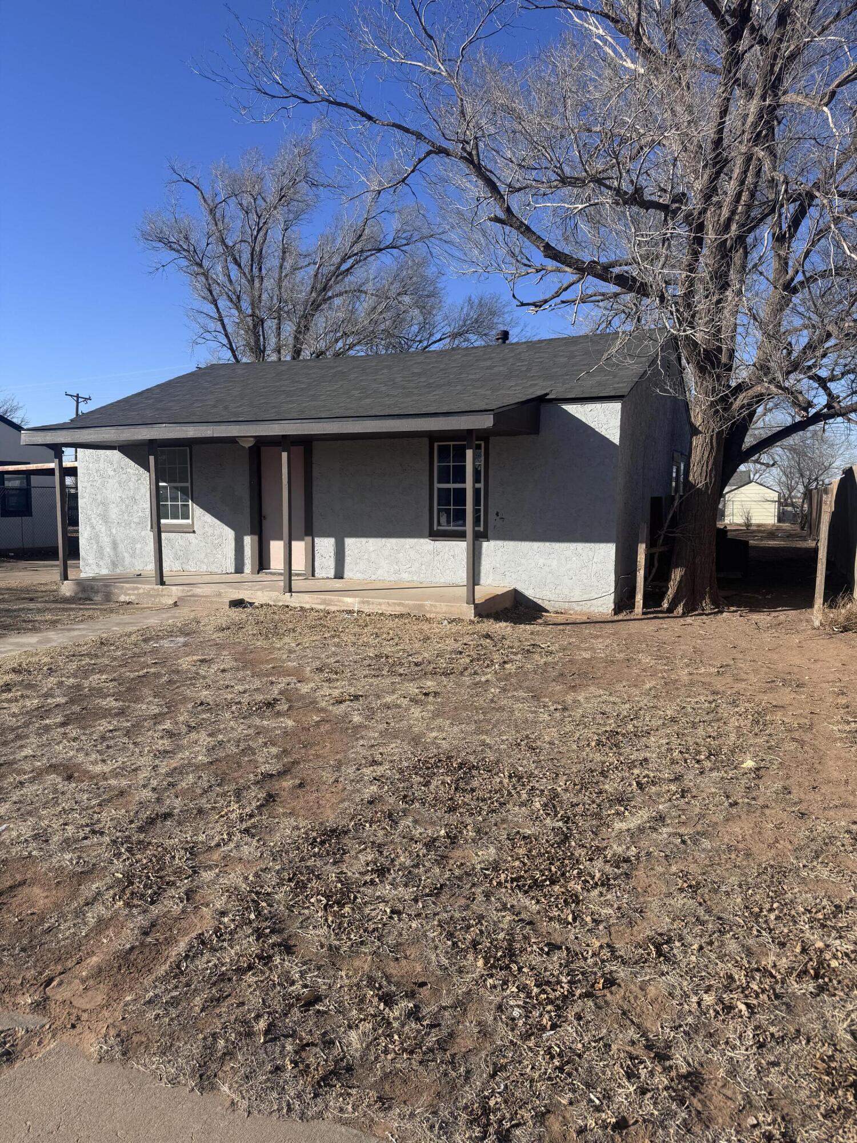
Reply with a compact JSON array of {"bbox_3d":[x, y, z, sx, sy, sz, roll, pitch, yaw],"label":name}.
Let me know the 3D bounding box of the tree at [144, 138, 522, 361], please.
[{"bbox_3d":[-3.905,-8.439,29.000,13.500,14.400,12.500,3,7,24],"label":"tree"}]

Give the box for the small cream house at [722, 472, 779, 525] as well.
[{"bbox_3d":[20.570,-4.678,50.500,3.700,2.950,4.300,3,7,24],"label":"small cream house"}]

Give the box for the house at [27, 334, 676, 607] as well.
[{"bbox_3d":[-0.657,-2.145,15.109,9.860,4.302,10.150,3,7,24],"label":"house"}]

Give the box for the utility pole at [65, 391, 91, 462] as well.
[{"bbox_3d":[-26.825,-9.058,60.500,0.300,9.200,2.400,3,7,24],"label":"utility pole"}]

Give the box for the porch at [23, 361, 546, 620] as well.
[{"bbox_3d":[-2.217,-1.075,11.419,7.391,2.950,2.246,3,7,24],"label":"porch"}]

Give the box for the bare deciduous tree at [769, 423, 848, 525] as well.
[{"bbox_3d":[18.742,-4.752,39.000,4.200,5.200,4.000,3,7,24],"label":"bare deciduous tree"}]

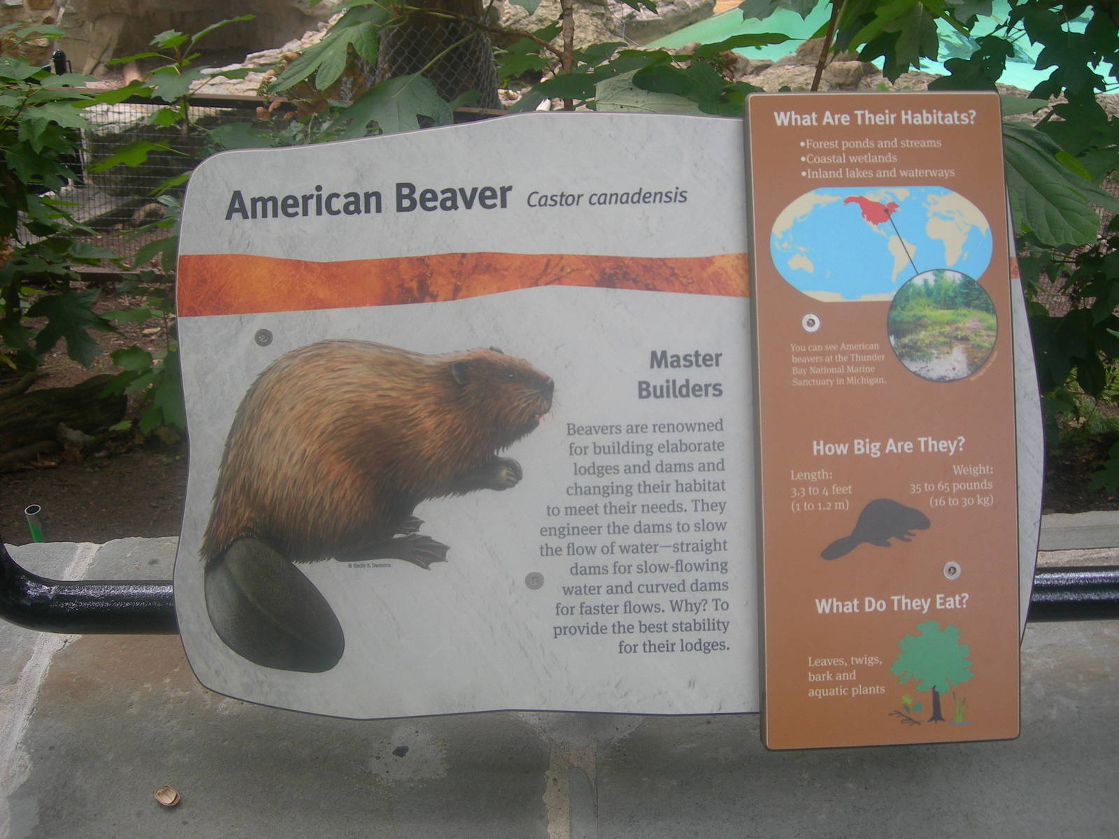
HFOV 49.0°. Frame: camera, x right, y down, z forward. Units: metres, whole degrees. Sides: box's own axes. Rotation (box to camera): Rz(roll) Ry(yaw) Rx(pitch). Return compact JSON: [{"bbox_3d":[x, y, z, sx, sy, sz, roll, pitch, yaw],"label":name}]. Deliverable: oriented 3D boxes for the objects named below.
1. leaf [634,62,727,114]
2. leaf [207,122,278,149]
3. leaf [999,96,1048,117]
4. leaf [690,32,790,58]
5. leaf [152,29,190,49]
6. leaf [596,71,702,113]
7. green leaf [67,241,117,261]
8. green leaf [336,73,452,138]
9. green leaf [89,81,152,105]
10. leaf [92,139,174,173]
[{"bbox_3d":[0.153,-0.417,1.550,0.117,0.062,0.080,0,21,0],"label":"leaf"},{"bbox_3d":[-0.517,-0.452,2.000,0.114,0.059,0.070,0,21,0],"label":"leaf"},{"bbox_3d":[0.641,-0.447,1.750,0.111,0.029,0.080,0,21,0],"label":"leaf"},{"bbox_3d":[0.244,-0.503,1.650,0.134,0.030,0.080,0,21,0],"label":"leaf"},{"bbox_3d":[-0.633,-0.619,2.000,0.061,0.030,0.060,0,21,0],"label":"leaf"},{"bbox_3d":[0.120,-0.397,1.550,0.148,0.084,0.070,0,21,0],"label":"leaf"},{"bbox_3d":[-0.743,-0.267,1.950,0.079,0.020,0.070,0,21,0],"label":"green leaf"},{"bbox_3d":[-0.217,-0.397,1.600,0.156,0.100,0.090,0,21,0],"label":"green leaf"},{"bbox_3d":[-0.699,-0.518,1.950,0.100,0.034,0.070,0,21,0],"label":"green leaf"},{"bbox_3d":[-0.681,-0.418,1.950,0.131,0.044,0.070,0,21,0],"label":"leaf"}]

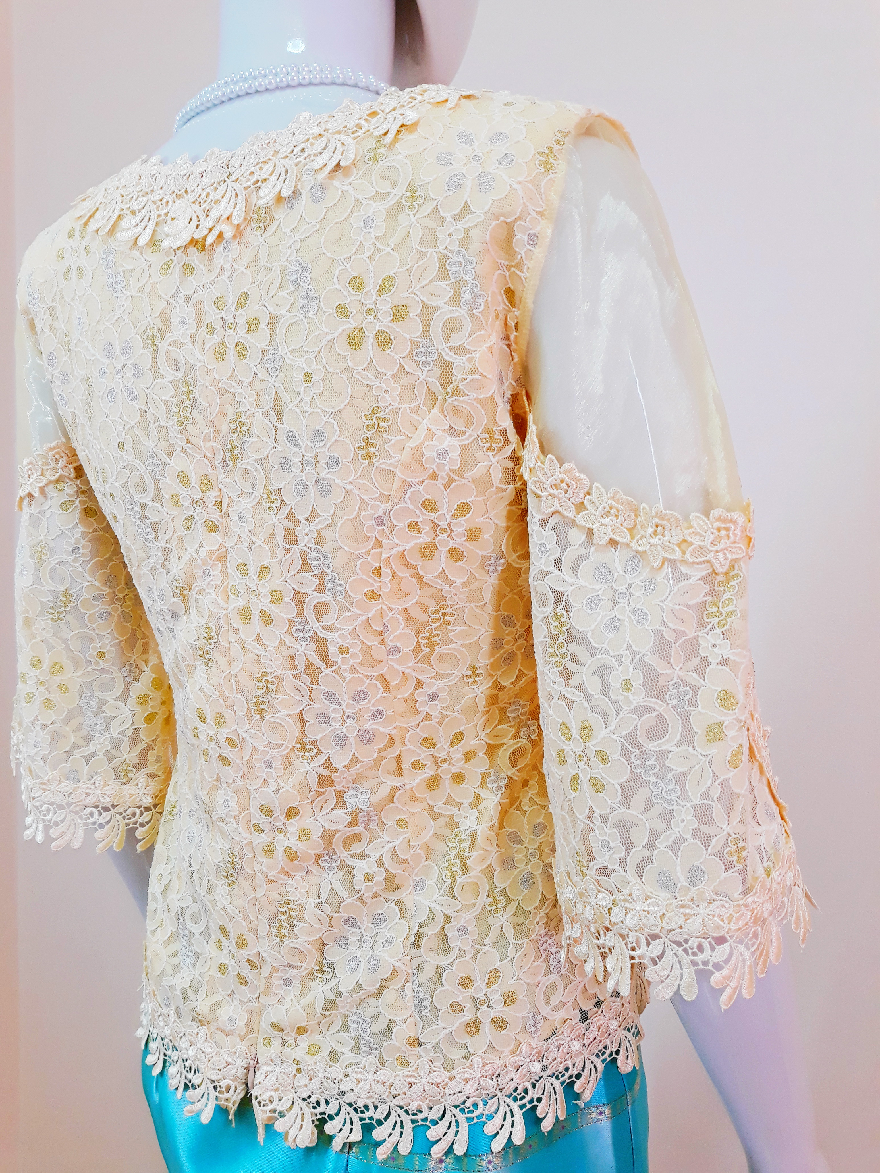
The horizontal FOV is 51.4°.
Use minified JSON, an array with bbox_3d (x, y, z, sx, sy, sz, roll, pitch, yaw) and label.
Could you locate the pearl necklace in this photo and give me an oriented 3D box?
[{"bbox_3d":[-0.088,-0.259,0.572,0.146,0.068,0.146,1,1,34],"label":"pearl necklace"}]

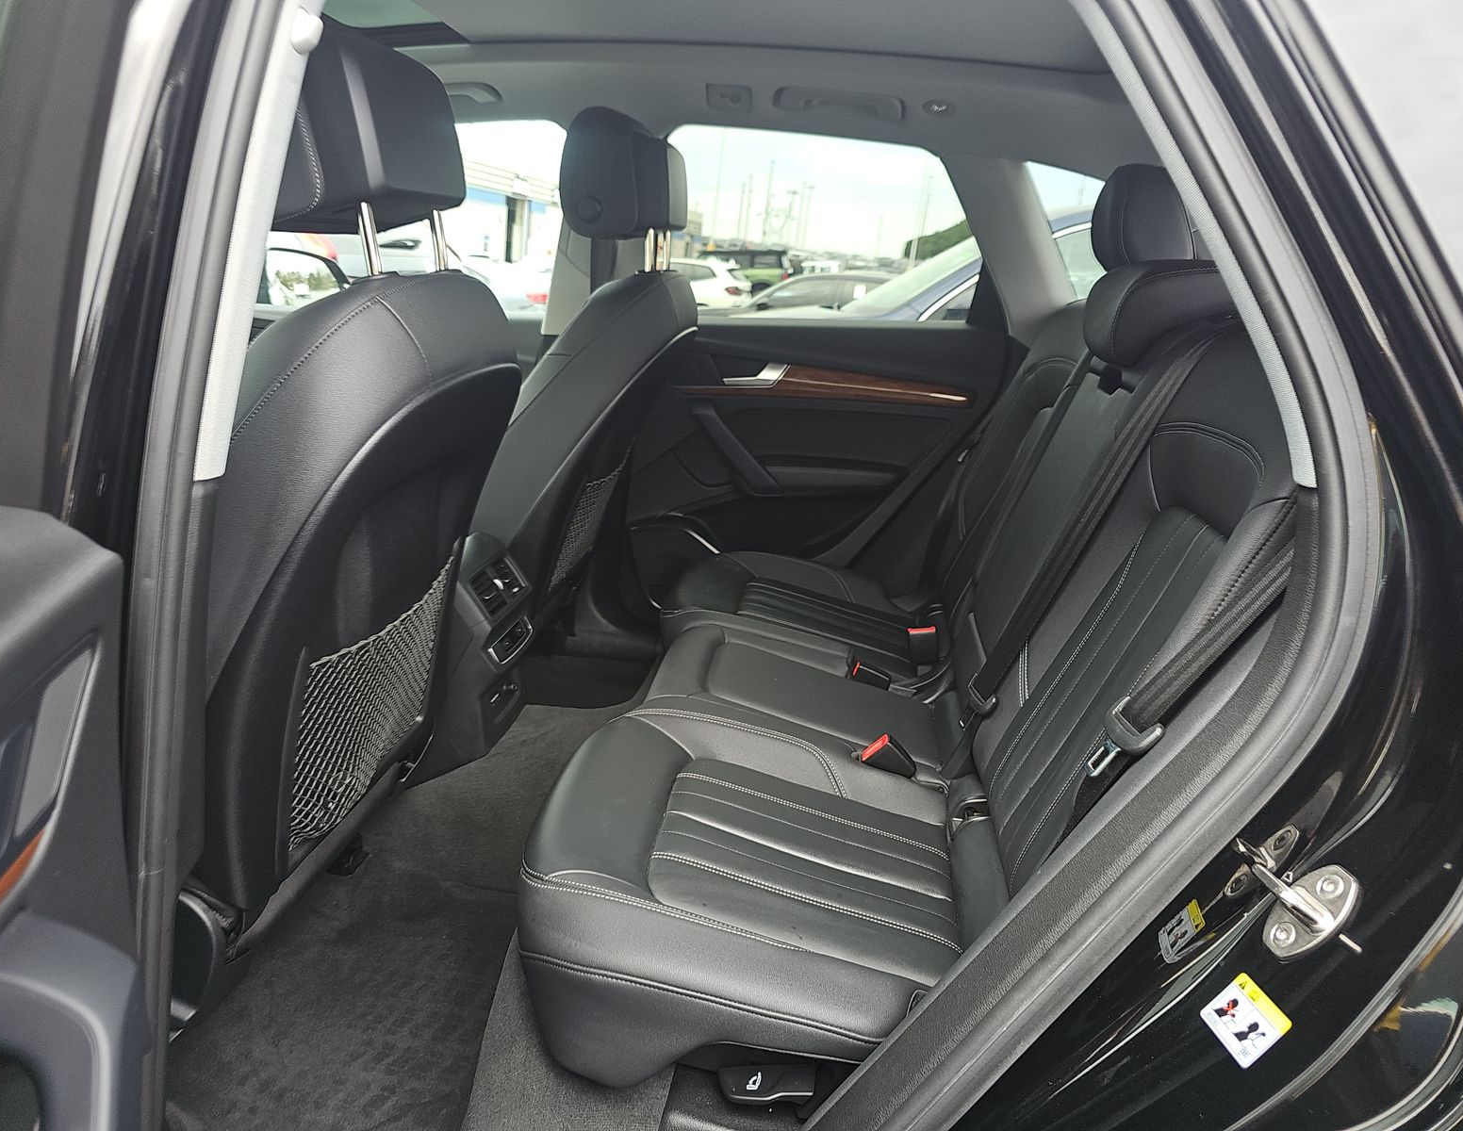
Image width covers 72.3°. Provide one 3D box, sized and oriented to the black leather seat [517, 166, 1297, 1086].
[{"bbox_3d":[0.255,-0.079,1.418,0.840,1.000,1.250,5,18,6],"label":"black leather seat"}]

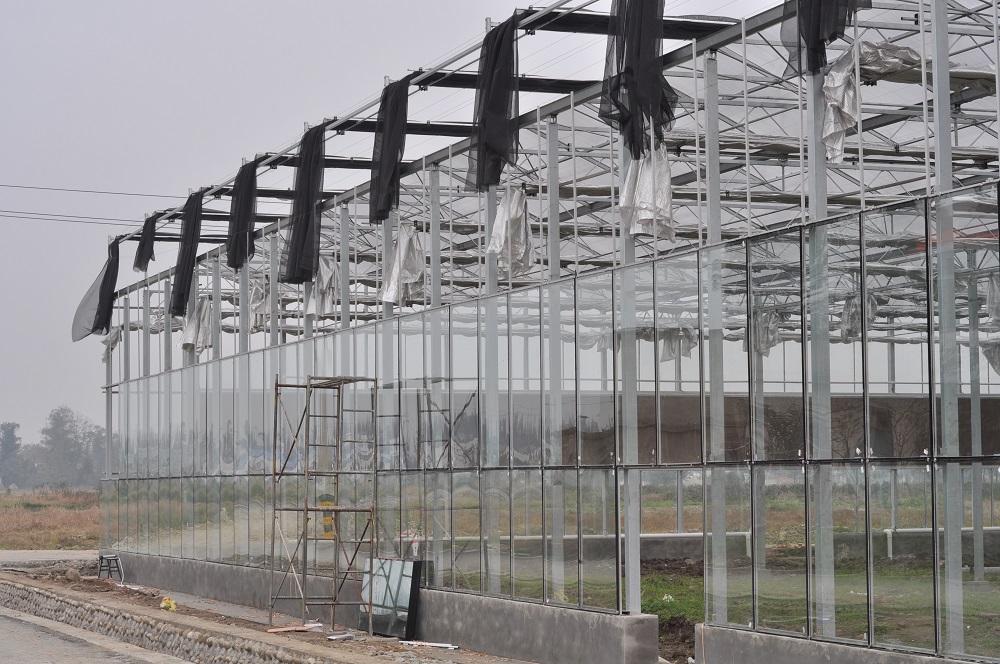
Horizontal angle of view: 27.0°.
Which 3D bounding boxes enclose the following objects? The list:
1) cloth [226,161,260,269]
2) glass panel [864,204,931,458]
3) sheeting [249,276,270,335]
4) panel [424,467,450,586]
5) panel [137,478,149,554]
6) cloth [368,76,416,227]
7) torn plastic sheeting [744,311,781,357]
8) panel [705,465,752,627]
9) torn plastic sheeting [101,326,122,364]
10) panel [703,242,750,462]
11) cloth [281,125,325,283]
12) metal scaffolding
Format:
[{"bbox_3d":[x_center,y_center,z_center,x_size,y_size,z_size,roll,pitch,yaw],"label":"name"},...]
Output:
[{"bbox_3d":[-4.498,-2.052,36.343,0.343,1.882,0.882,1,-4,-22],"label":"cloth"},{"bbox_3d":[3.300,-0.004,17.339,0.040,2.091,0.970,1,-4,-22],"label":"glass panel"},{"bbox_3d":[-4.108,-0.453,35.507,0.340,0.902,0.838,1,-4,-22],"label":"sheeting"},{"bbox_3d":[-0.803,2.615,27.375,0.040,1.533,0.970,1,-4,-22],"label":"panel"},{"bbox_3d":[-7.407,3.817,43.195,0.029,1.524,0.956,1,-4,-22],"label":"panel"},{"bbox_3d":[-1.541,-2.599,29.311,0.400,2.000,1.050,1,-4,-22],"label":"cloth"},{"bbox_3d":[5.697,0.026,44.917,0.380,0.950,0.950,1,-4,-22],"label":"torn plastic sheeting"},{"bbox_3d":[2.164,2.016,19.650,0.029,1.524,0.956,1,-4,-22],"label":"panel"},{"bbox_3d":[-8.784,0.305,47.040,0.412,0.813,0.490,1,-4,-22],"label":"torn plastic sheeting"},{"bbox_3d":[2.118,0.194,19.603,0.020,2.028,0.975,1,-4,-22],"label":"panel"},{"bbox_3d":[-3.131,-2.087,33.008,0.420,2.380,1.050,1,-4,-22],"label":"cloth"},{"bbox_3d":[-2.418,2.406,28.724,0.989,3.455,1.873,1,-4,-22],"label":"metal scaffolding"}]

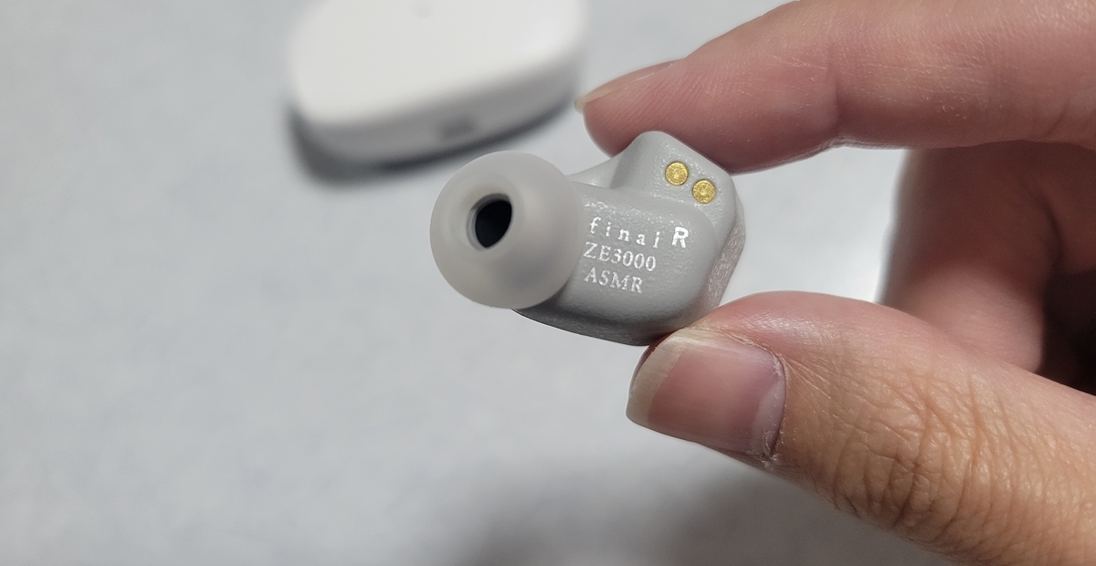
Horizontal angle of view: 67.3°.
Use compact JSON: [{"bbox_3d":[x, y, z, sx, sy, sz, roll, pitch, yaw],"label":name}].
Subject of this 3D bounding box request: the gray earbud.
[{"bbox_3d":[0.004,-0.005,0.074,0.021,0.026,0.019,13,89,28],"label":"gray earbud"}]

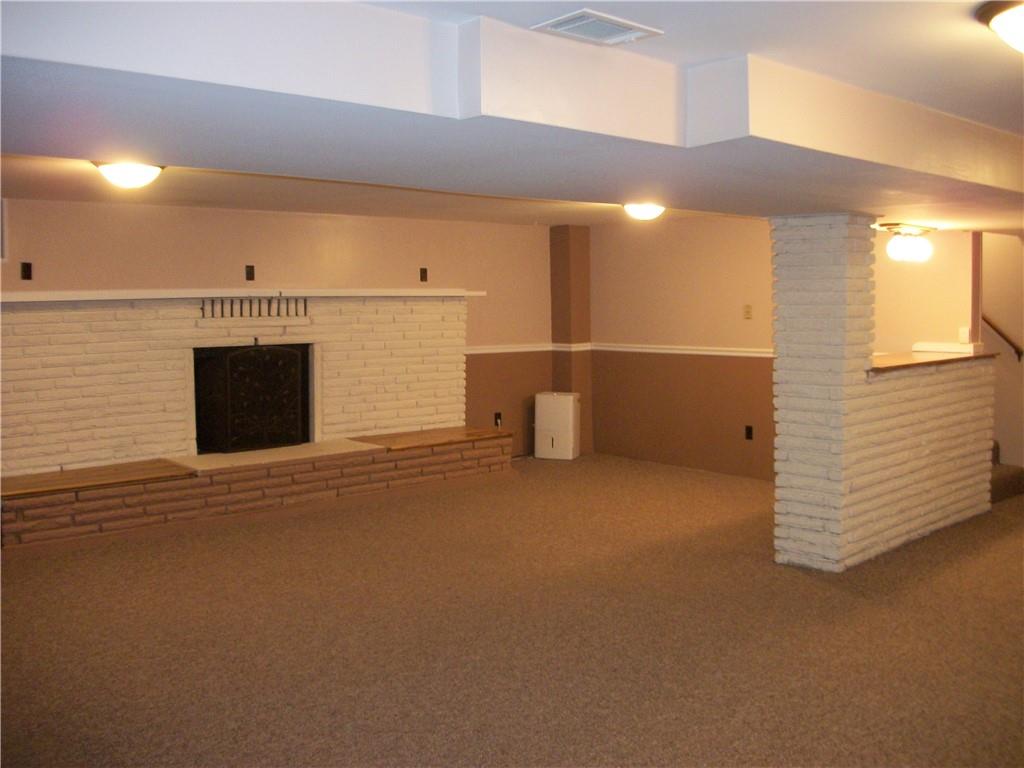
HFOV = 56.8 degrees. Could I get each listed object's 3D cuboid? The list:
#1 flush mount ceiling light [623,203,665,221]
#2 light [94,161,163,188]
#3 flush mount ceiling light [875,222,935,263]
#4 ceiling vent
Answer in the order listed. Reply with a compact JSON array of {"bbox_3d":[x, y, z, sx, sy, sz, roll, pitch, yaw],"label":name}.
[{"bbox_3d":[0.938,-1.227,6.728,0.350,0.130,0.350,-1,5,0],"label":"flush mount ceiling light"},{"bbox_3d":[-1.767,-0.969,4.379,0.350,0.130,0.350,-5,6,-41],"label":"light"},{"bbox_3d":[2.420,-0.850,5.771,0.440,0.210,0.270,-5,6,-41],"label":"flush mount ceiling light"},{"bbox_3d":[0.222,-0.903,2.414,0.305,0.025,0.200,-5,6,-41],"label":"ceiling vent"}]

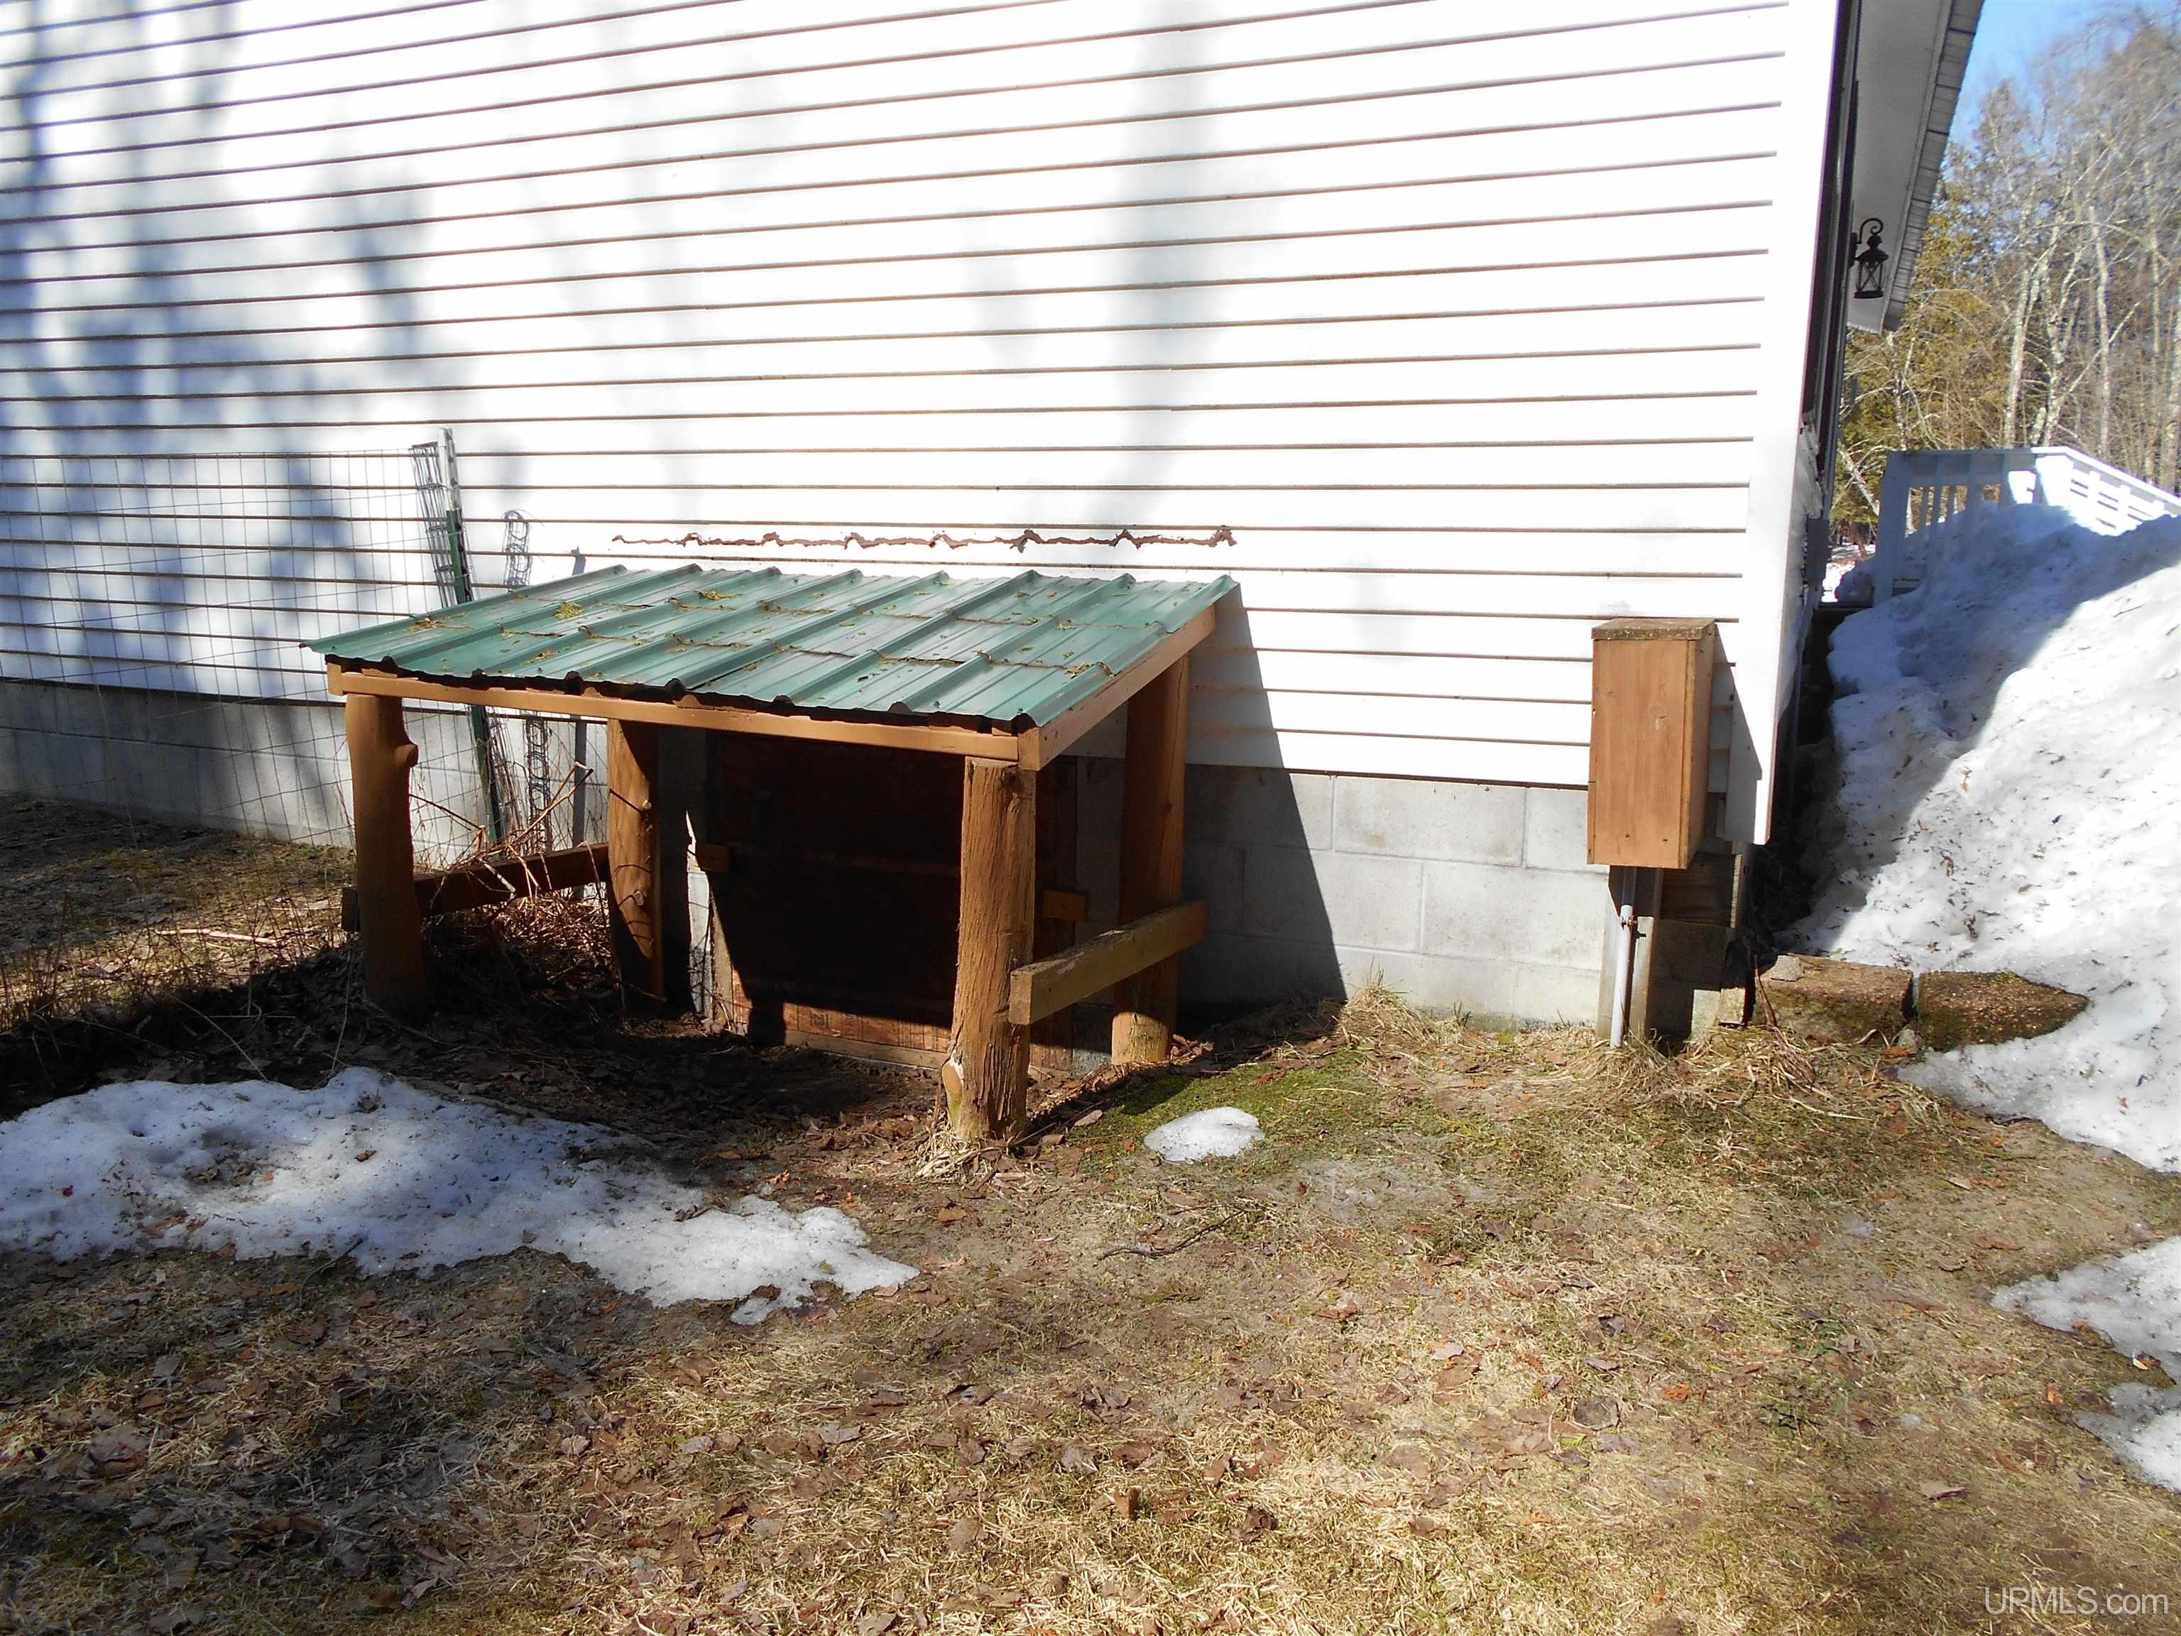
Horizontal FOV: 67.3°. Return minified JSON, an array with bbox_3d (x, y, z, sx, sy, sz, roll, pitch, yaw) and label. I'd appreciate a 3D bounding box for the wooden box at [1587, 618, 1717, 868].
[{"bbox_3d":[1.061,-0.148,3.100,0.187,0.433,0.290,5,10,23],"label":"wooden box"}]

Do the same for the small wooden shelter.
[{"bbox_3d":[-0.642,0.007,3.458,1.635,1.047,0.970,5,10,23],"label":"small wooden shelter"}]

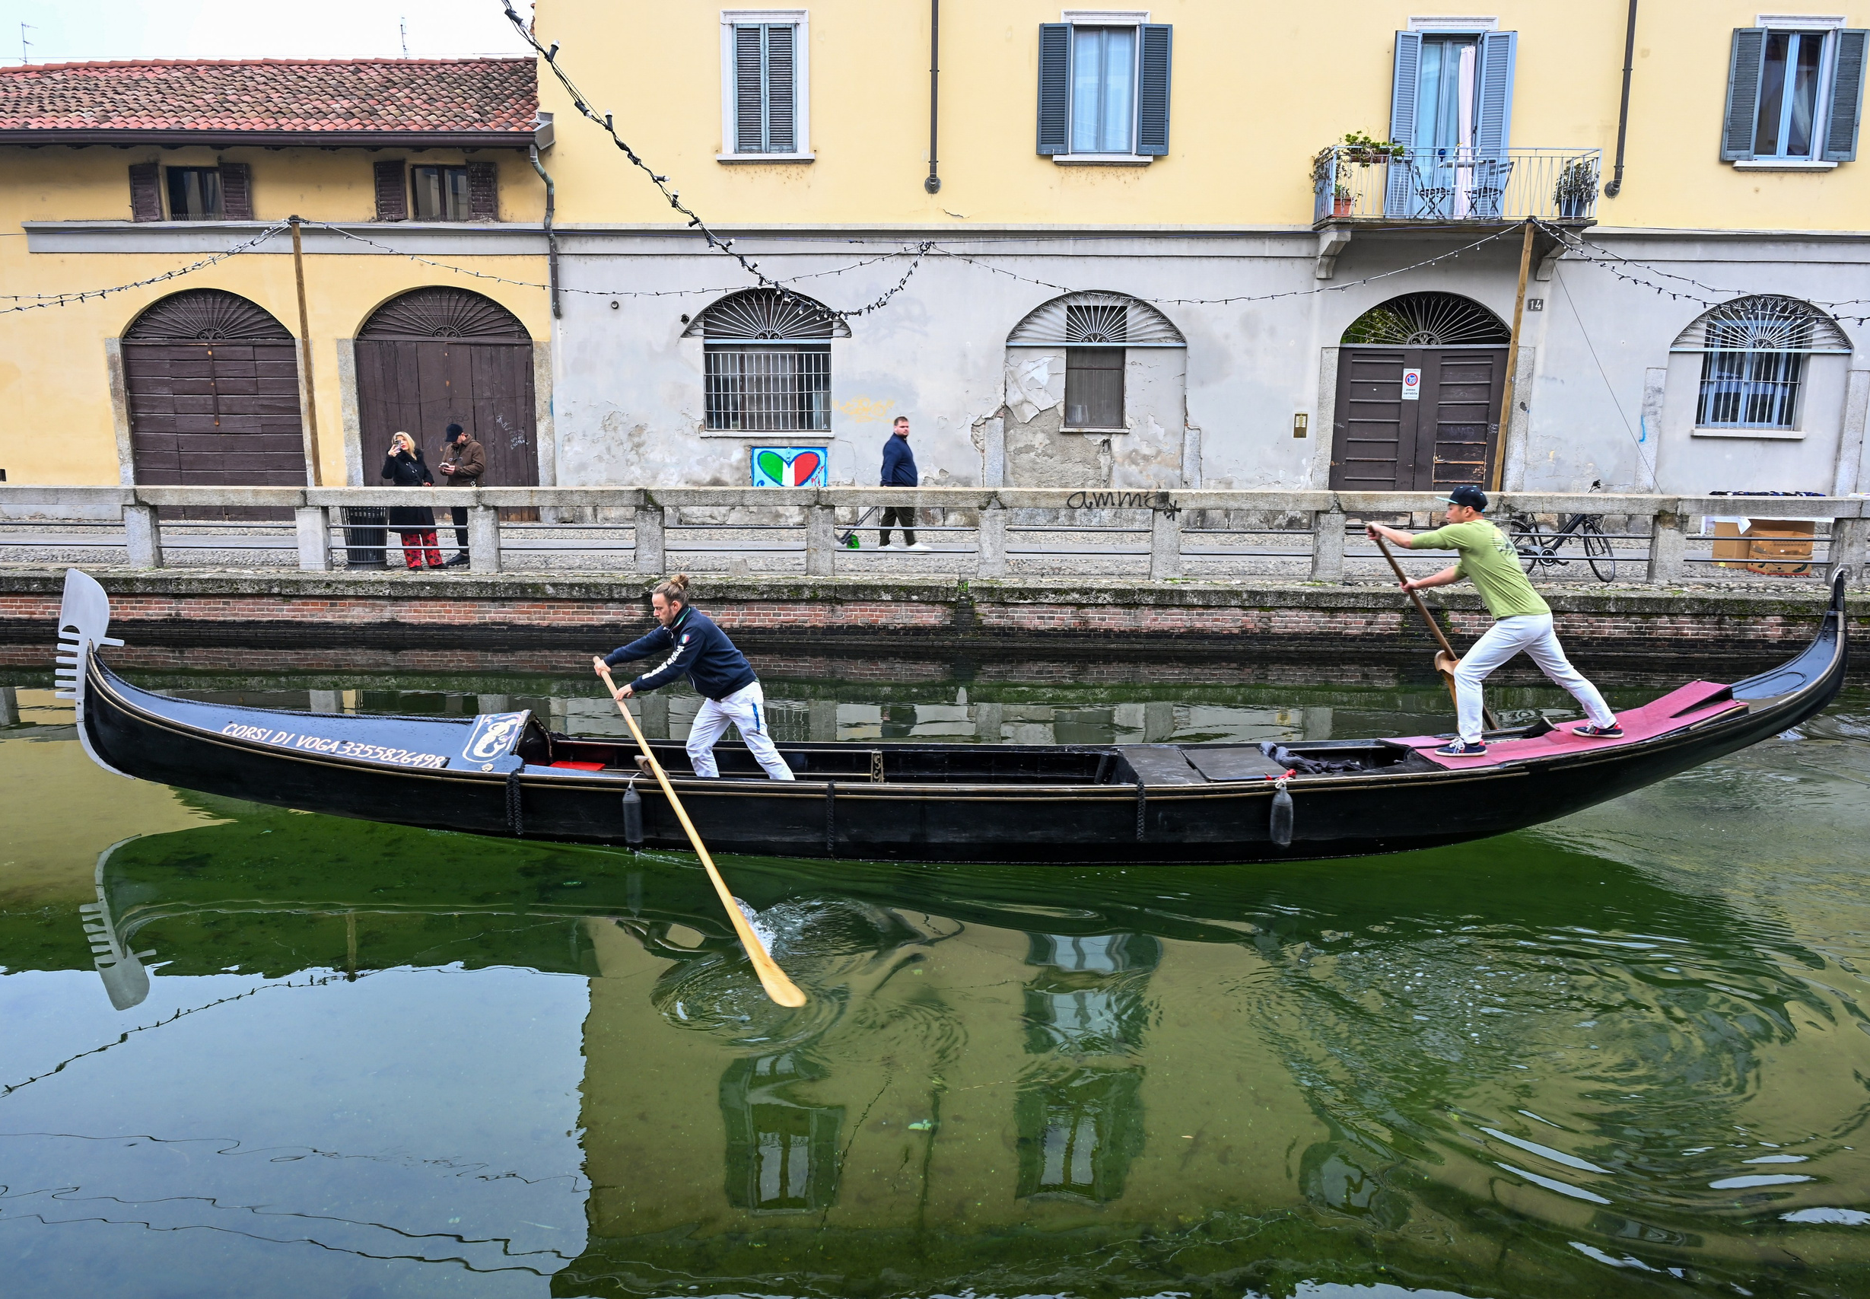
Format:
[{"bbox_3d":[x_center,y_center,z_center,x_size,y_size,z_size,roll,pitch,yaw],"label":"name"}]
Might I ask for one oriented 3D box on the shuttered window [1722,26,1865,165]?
[{"bbox_3d":[12.979,-8.353,19.586,2.026,1.887,0.200,0,10,1],"label":"shuttered window"}]

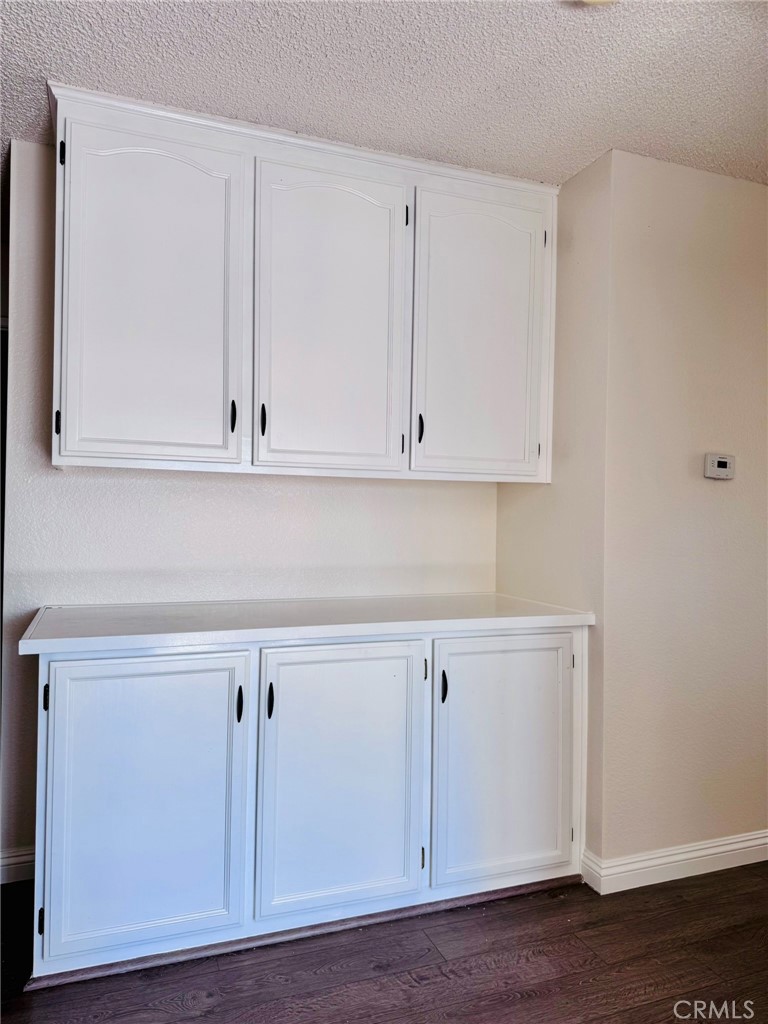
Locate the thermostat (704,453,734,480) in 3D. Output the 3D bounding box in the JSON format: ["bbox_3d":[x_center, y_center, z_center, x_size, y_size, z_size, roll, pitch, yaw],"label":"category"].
[{"bbox_3d":[1.173,-0.157,2.477,0.110,0.083,0.026,1,0,-21],"label":"thermostat"}]

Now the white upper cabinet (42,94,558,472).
[{"bbox_3d":[-0.225,-0.662,2.492,1.685,1.084,0.400,1,0,-21],"label":"white upper cabinet"}]

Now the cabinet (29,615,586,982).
[{"bbox_3d":[-0.217,0.784,2.389,1.710,0.907,0.630,1,0,-21],"label":"cabinet"}]

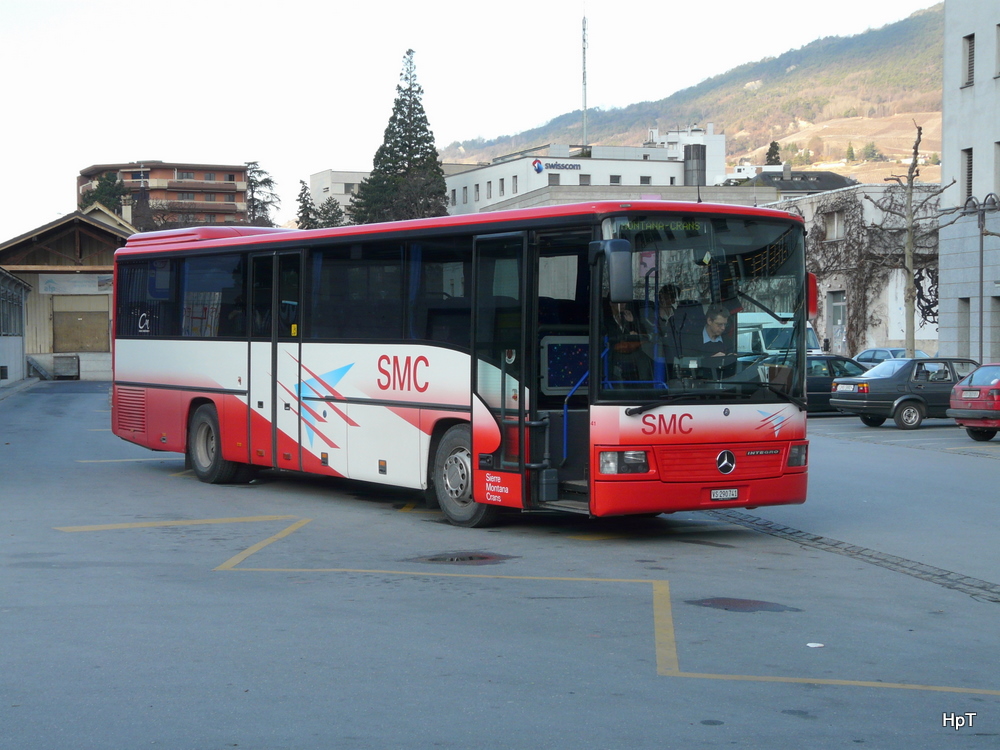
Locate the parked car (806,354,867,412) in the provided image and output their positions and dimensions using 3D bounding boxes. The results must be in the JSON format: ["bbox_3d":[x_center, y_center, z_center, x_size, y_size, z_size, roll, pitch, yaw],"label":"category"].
[{"bbox_3d":[7.553,0.281,40.892,4.350,1.450,1.700,0,1,-18],"label":"parked car"}]

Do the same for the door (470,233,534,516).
[{"bbox_3d":[0.000,-0.047,16.486,0.080,2.540,0.890,-1,2,-33],"label":"door"}]

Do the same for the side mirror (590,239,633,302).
[{"bbox_3d":[0.977,-0.915,15.434,0.260,0.540,0.300,-1,2,-33],"label":"side mirror"}]

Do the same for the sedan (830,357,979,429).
[{"bbox_3d":[9.113,0.377,36.396,4.350,1.410,1.670,0,1,-15],"label":"sedan"}]

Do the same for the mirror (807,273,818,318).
[{"bbox_3d":[3.006,-0.770,17.174,0.190,0.460,0.150,-1,2,-33],"label":"mirror"}]

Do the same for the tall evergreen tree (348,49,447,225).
[{"bbox_3d":[-8.639,-14.713,150.311,8.200,26.166,8.200,0,1,0],"label":"tall evergreen tree"}]

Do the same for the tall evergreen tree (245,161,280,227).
[{"bbox_3d":[-23.065,-11.948,170.208,4.600,17.494,4.600,0,1,0],"label":"tall evergreen tree"}]

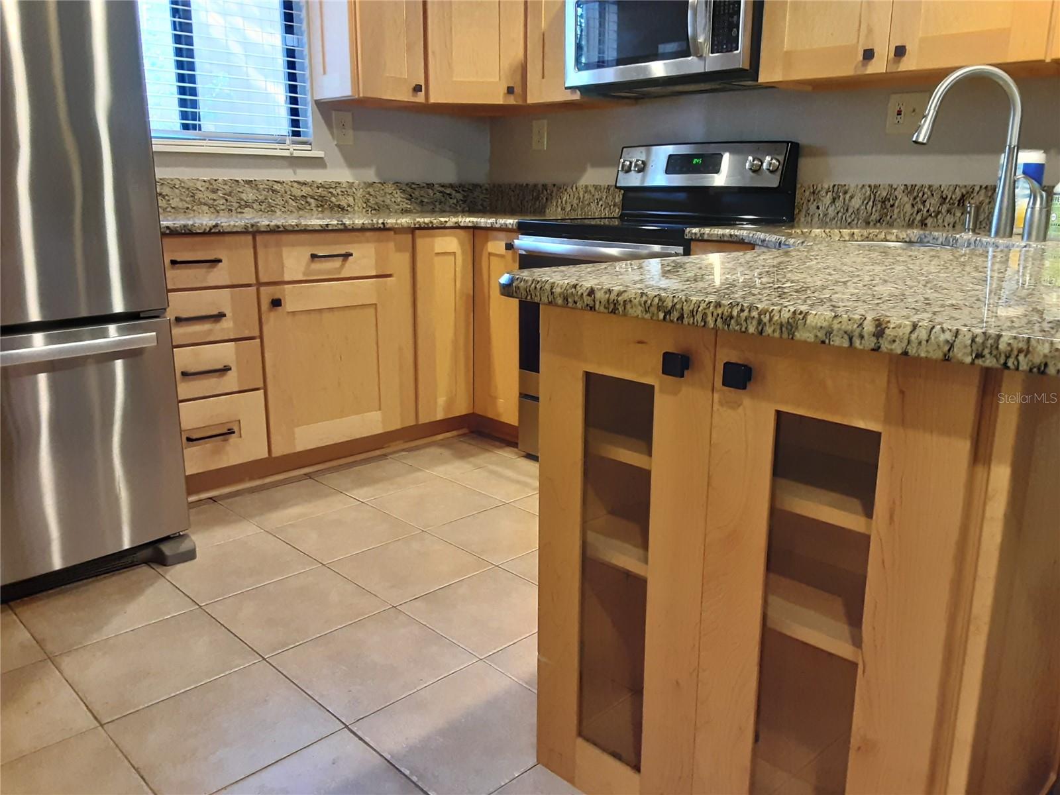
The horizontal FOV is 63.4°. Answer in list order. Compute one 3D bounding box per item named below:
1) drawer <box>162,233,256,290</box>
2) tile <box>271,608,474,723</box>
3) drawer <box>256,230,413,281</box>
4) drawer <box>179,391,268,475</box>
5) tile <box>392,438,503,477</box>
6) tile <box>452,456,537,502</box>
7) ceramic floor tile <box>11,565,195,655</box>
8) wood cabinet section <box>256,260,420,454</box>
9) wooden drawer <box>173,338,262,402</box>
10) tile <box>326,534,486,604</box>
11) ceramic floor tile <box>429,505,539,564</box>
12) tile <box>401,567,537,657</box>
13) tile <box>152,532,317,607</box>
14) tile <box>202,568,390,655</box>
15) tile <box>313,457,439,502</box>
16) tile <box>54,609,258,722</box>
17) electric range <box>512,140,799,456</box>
[{"bbox_3d":[-1.199,-0.456,2.823,0.390,0.160,0.460,-13,19,-42],"label":"drawer"},{"bbox_3d":[-0.349,0.590,1.917,0.341,0.011,0.334,-13,19,-42],"label":"tile"},{"bbox_3d":[-0.825,-0.534,3.162,0.560,0.162,0.420,-13,19,-41],"label":"drawer"},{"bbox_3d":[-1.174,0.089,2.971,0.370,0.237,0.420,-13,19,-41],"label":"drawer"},{"bbox_3d":[-0.306,0.243,3.381,0.346,0.012,0.346,-13,19,-41],"label":"tile"},{"bbox_3d":[-0.065,0.298,3.088,0.341,0.011,0.334,-13,19,-42],"label":"tile"},{"bbox_3d":[-1.066,0.531,2.156,0.341,0.011,0.334,-13,19,-42],"label":"ceramic floor tile"},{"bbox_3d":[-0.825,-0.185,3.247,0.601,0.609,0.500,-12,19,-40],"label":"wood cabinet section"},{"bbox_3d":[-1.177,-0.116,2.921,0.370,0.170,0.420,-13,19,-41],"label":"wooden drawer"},{"bbox_3d":[-0.338,0.480,2.421,0.346,0.012,0.346,-13,19,-41],"label":"tile"},{"bbox_3d":[-0.083,0.420,2.653,0.346,0.012,0.346,-13,19,-41],"label":"ceramic floor tile"},{"bbox_3d":[-0.099,0.532,2.150,0.341,0.011,0.334,-13,19,-42],"label":"tile"},{"bbox_3d":[-0.833,0.482,2.438,0.346,0.012,0.346,-13,19,-41],"label":"tile"},{"bbox_3d":[-0.583,0.531,2.153,0.341,0.011,0.334,-13,19,-42],"label":"tile"},{"bbox_3d":[-0.549,0.297,3.091,0.341,0.011,0.334,-13,19,-42],"label":"tile"},{"bbox_3d":[-0.849,0.601,1.958,0.346,0.012,0.346,-13,19,-41],"label":"tile"},{"bbox_3d":[0.430,-0.321,3.115,0.680,1.178,0.759,-13,19,-42],"label":"electric range"}]

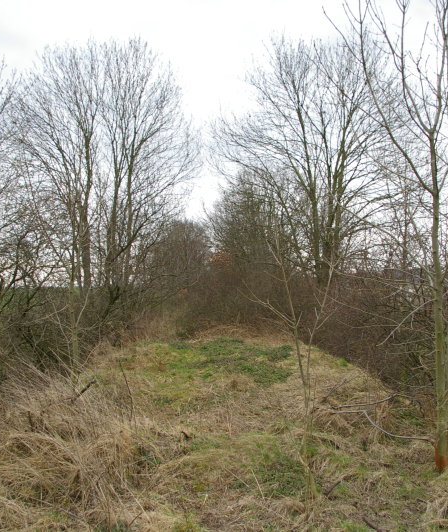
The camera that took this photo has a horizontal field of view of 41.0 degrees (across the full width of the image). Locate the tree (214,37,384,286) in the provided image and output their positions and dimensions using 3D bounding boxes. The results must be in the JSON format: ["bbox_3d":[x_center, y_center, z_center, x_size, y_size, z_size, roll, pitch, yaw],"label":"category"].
[{"bbox_3d":[3.200,-3.400,25.200,7.300,12.100,6.900,0,-2,0],"label":"tree"}]

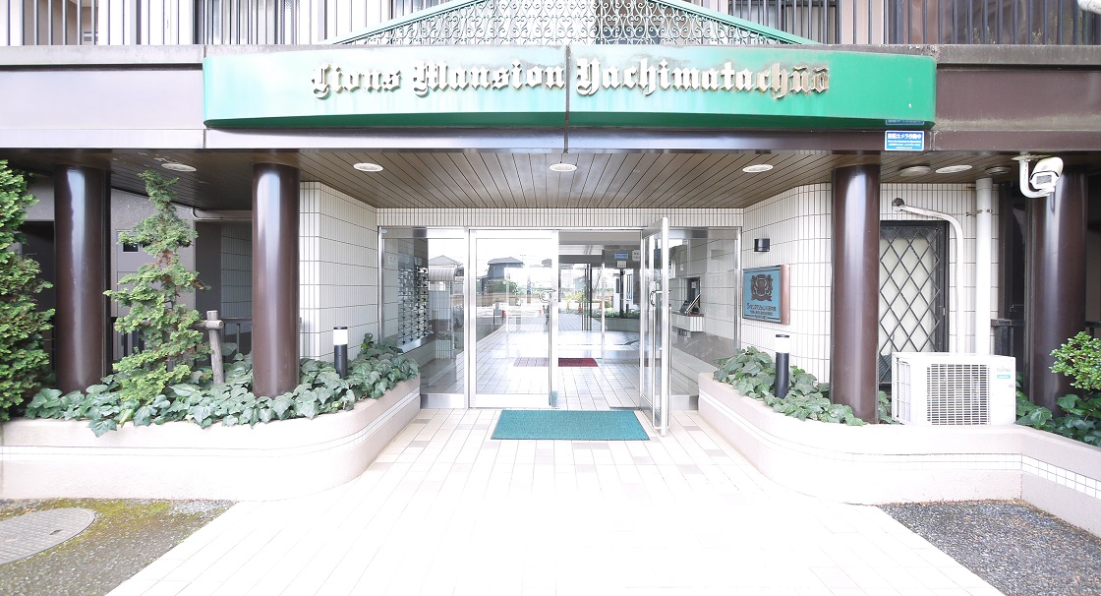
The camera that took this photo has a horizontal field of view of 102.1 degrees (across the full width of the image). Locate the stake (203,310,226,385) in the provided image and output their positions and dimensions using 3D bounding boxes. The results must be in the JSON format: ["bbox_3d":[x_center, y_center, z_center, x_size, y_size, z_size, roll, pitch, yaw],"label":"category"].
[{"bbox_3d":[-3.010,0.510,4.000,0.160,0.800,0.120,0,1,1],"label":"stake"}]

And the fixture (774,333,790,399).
[{"bbox_3d":[2.140,0.670,4.100,0.120,0.670,0.120,0,1,1],"label":"fixture"}]

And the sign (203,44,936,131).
[{"bbox_3d":[0.115,-1.452,3.130,5.220,0.450,0.320,0,1,1],"label":"sign"}]

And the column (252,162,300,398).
[{"bbox_3d":[-2.316,-0.072,3.759,0.335,2.070,0.335,0,1,1],"label":"column"}]

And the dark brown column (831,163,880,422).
[{"bbox_3d":[2.529,-0.022,3.690,0.335,2.130,0.335,0,1,1],"label":"dark brown column"}]

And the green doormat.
[{"bbox_3d":[0.214,1.420,5.030,1.620,0.015,1.000,0,2,1],"label":"green doormat"}]

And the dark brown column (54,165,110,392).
[{"bbox_3d":[-4.009,-0.080,3.819,0.335,2.070,0.335,0,1,1],"label":"dark brown column"}]

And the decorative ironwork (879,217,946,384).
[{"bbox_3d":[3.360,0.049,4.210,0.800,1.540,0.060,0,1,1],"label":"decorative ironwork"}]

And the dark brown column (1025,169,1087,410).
[{"bbox_3d":[4.188,-0.025,3.680,0.335,2.110,0.335,0,1,1],"label":"dark brown column"}]

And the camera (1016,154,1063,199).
[{"bbox_3d":[3.740,-0.915,3.400,0.340,0.290,0.240,-21,12,-31],"label":"camera"}]

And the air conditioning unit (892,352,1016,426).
[{"bbox_3d":[3.165,0.722,3.520,0.760,0.545,0.300,0,1,1],"label":"air conditioning unit"}]

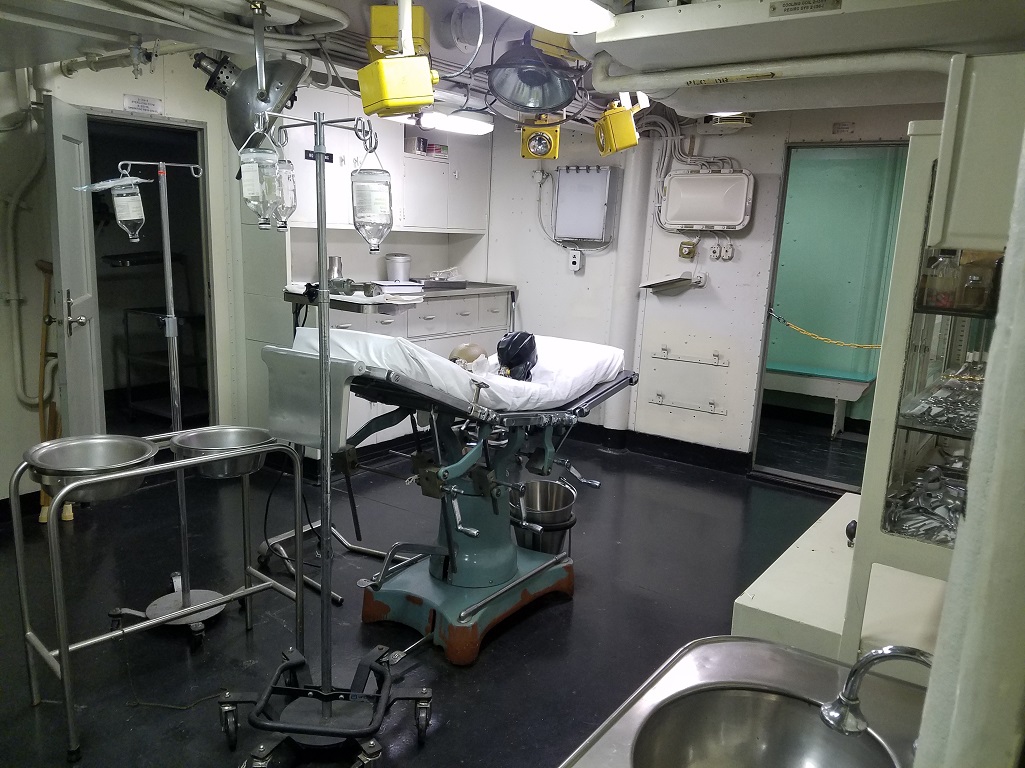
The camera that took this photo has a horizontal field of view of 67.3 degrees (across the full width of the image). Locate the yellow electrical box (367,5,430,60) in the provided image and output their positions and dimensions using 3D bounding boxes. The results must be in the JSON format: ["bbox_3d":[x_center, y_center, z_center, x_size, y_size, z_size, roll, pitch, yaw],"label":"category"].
[{"bbox_3d":[-0.366,-1.125,2.470,0.172,0.160,0.150,4,12,9],"label":"yellow electrical box"}]

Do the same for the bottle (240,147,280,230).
[{"bbox_3d":[-0.583,-0.452,1.785,0.088,0.190,0.088,11,14,35],"label":"bottle"}]

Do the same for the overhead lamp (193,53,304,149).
[{"bbox_3d":[-0.826,-0.881,2.288,0.305,0.350,0.350,32,11,-5],"label":"overhead lamp"}]

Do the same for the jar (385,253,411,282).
[{"bbox_3d":[-0.790,-0.785,5.339,0.178,0.224,0.178,2,12,0],"label":"jar"}]

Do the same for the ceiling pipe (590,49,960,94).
[{"bbox_3d":[0.837,-1.098,2.702,1.290,0.105,0.100,11,14,35],"label":"ceiling pipe"}]

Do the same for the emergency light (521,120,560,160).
[{"bbox_3d":[0.121,-1.063,3.340,0.168,0.178,0.175,3,27,5],"label":"emergency light"}]

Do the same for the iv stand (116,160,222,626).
[{"bbox_3d":[-1.173,0.076,2.717,0.440,1.662,0.420,-3,13,-24],"label":"iv stand"}]

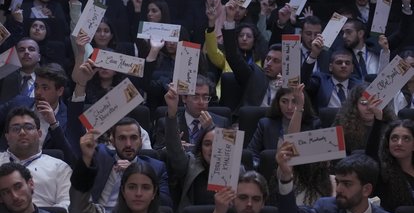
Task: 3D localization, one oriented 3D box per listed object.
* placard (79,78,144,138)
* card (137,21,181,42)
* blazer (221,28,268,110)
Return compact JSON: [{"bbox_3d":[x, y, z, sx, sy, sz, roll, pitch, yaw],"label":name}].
[{"bbox_3d":[-0.450,0.012,6.100,0.297,0.135,0.025,-38,0,-1],"label":"placard"},{"bbox_3d":[-0.330,-0.517,8.950,0.297,0.135,0.025,5,-12,0],"label":"card"},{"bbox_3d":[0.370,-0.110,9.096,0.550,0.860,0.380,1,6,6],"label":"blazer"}]

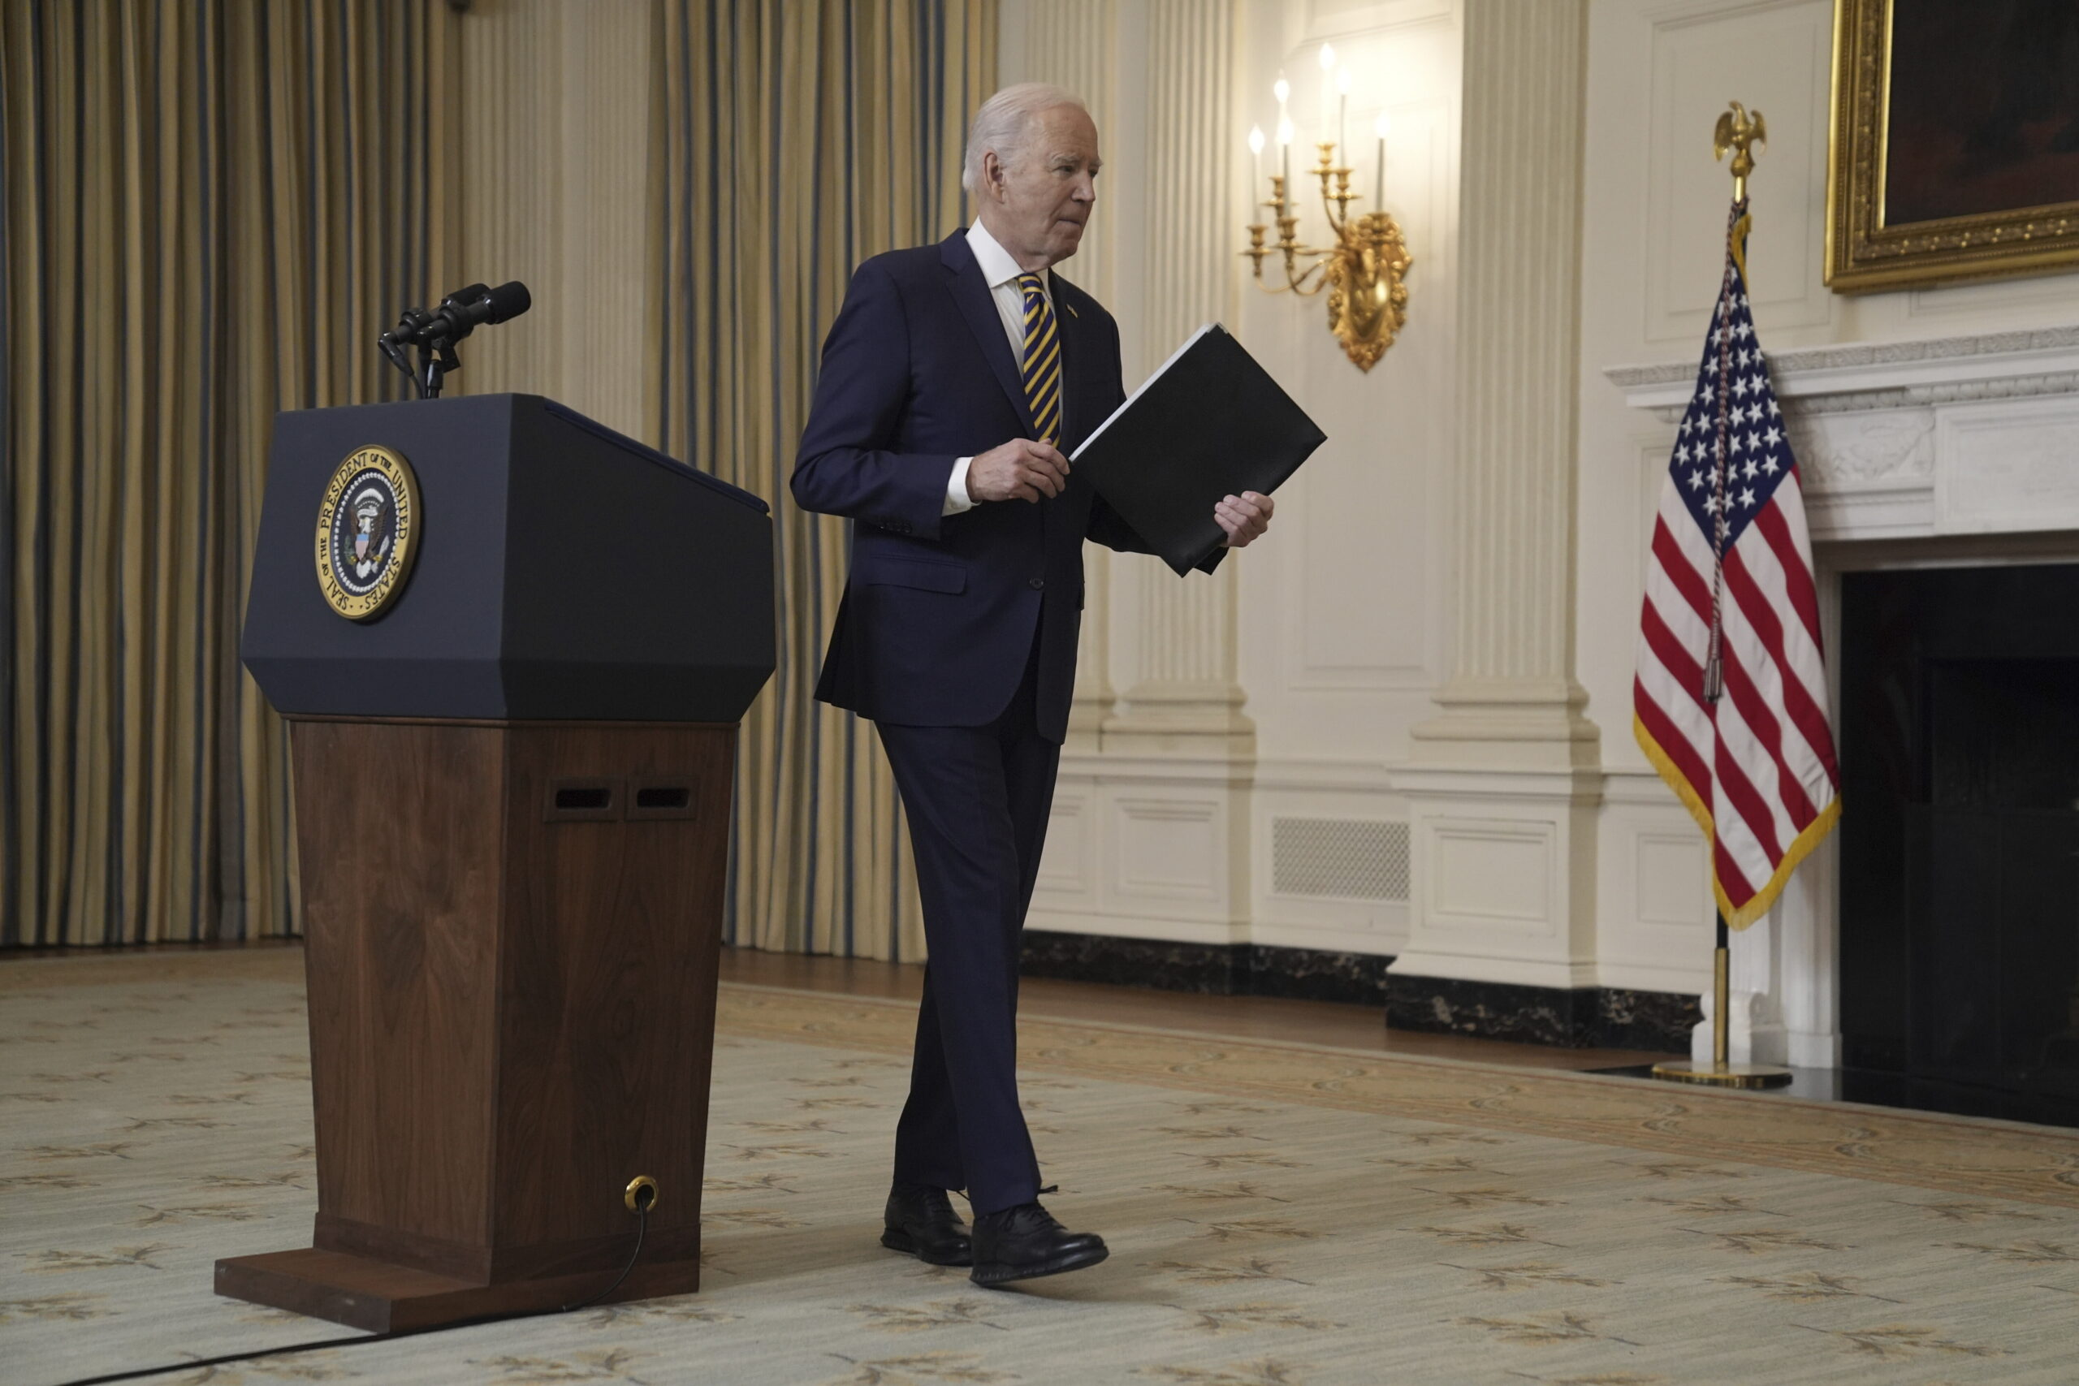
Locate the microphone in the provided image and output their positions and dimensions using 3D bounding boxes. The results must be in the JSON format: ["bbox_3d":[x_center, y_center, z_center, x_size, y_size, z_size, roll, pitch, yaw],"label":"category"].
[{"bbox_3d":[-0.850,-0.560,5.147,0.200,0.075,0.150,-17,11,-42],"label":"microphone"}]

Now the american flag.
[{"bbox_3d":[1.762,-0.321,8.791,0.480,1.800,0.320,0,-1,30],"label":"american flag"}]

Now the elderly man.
[{"bbox_3d":[-0.032,-0.013,5.209,0.570,1.800,0.640,2,-1,-43],"label":"elderly man"}]

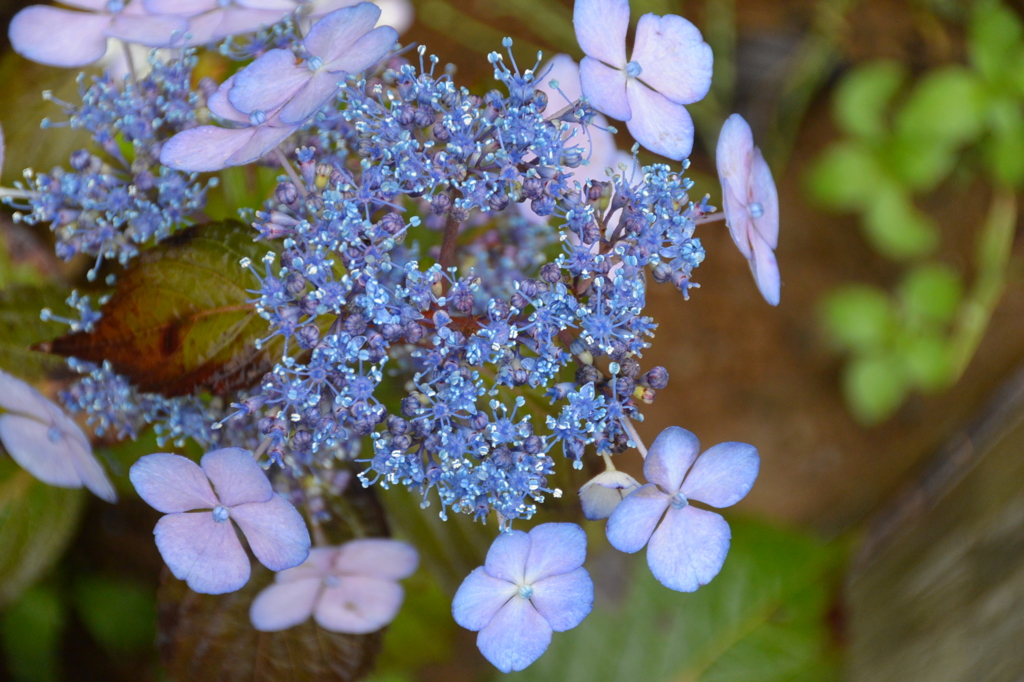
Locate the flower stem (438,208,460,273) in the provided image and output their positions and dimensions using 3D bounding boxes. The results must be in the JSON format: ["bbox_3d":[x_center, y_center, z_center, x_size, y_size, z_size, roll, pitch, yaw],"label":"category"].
[{"bbox_3d":[-0.011,-0.018,1.054,0.002,0.018,0.002,10,41,0],"label":"flower stem"}]

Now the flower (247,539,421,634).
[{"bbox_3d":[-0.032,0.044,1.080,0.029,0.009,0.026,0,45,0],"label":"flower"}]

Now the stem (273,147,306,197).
[{"bbox_3d":[-0.038,-0.030,1.038,0.001,0.014,0.001,-30,31,0],"label":"stem"}]

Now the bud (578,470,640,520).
[{"bbox_3d":[0.017,0.027,1.035,0.011,0.009,0.011,-12,9,0],"label":"bud"}]

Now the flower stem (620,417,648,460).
[{"bbox_3d":[0.021,0.016,1.032,0.001,0.001,0.011,-29,64,0],"label":"flower stem"}]

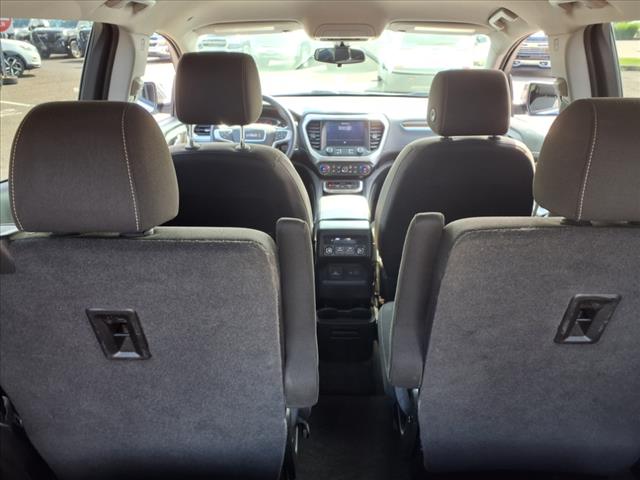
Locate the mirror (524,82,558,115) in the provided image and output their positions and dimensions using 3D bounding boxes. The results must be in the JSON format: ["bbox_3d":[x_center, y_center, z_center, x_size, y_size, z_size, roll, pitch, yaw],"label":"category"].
[{"bbox_3d":[1.068,-0.682,2.400,0.200,0.165,0.110,4,23,10],"label":"mirror"}]

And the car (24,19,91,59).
[{"bbox_3d":[-14.382,-11.711,29.075,2.050,1.920,5.600,1,23,3],"label":"car"}]

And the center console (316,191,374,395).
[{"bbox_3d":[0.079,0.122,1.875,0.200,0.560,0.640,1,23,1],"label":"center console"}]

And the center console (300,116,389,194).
[{"bbox_3d":[0.095,-0.407,2.302,0.400,0.310,0.270,1,23,1],"label":"center console"}]

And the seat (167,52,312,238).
[{"bbox_3d":[-0.314,-0.225,1.977,0.540,1.000,0.760,1,23,1],"label":"seat"}]

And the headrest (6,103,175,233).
[{"bbox_3d":[-0.358,-0.116,0.800,0.262,0.210,0.130,1,29,1],"label":"headrest"}]

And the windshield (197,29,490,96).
[{"bbox_3d":[0.084,-0.911,2.632,1.400,0.080,0.800,1,-6,1],"label":"windshield"}]

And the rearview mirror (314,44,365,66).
[{"bbox_3d":[0.088,-0.834,2.263,0.235,0.075,0.050,4,23,9],"label":"rearview mirror"}]

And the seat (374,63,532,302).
[{"bbox_3d":[0.482,-0.195,1.970,0.540,0.950,0.760,1,23,1],"label":"seat"}]

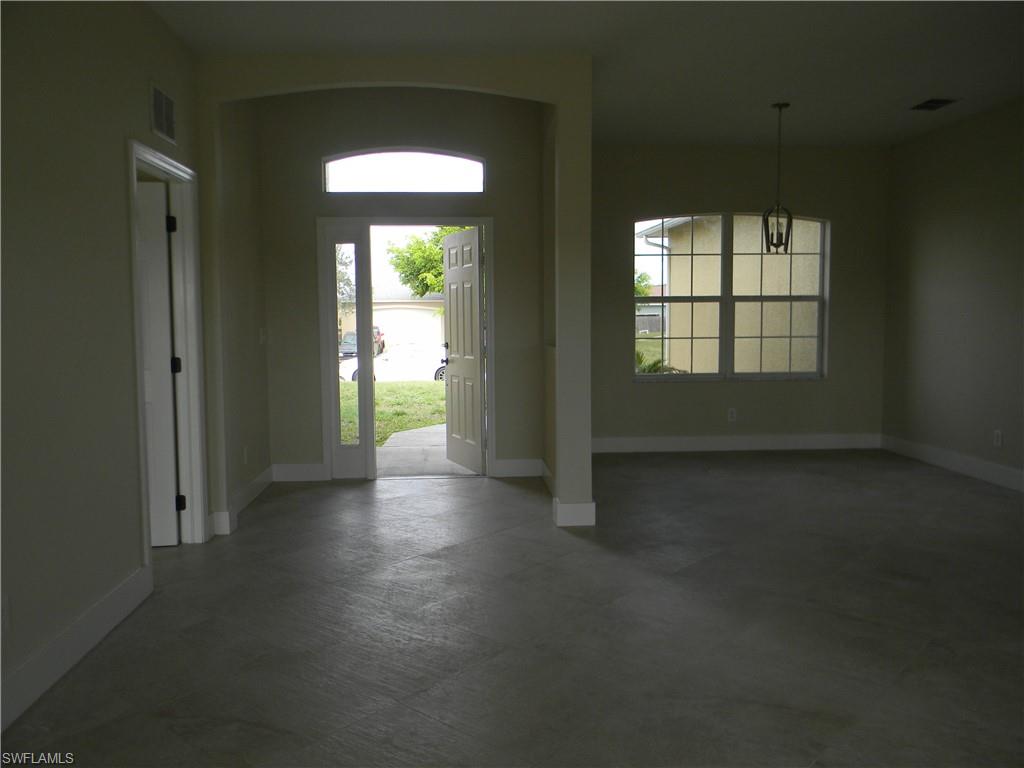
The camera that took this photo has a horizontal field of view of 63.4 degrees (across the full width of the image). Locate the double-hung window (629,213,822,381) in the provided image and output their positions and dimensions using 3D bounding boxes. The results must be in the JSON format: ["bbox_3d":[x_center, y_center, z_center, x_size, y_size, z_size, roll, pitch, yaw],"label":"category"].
[{"bbox_3d":[2.099,-0.833,7.968,1.901,1.570,0.100,-1,5,-4],"label":"double-hung window"}]

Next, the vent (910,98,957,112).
[{"bbox_3d":[3.223,-2.136,6.313,0.215,0.030,0.313,-1,5,-4],"label":"vent"}]

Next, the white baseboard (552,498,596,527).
[{"bbox_3d":[0.390,0.813,5.237,0.243,0.140,0.130,-1,5,-4],"label":"white baseboard"}]

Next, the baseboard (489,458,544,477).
[{"bbox_3d":[0.039,0.688,6.788,0.437,0.141,0.020,-1,5,-4],"label":"baseboard"}]

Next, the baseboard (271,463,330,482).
[{"bbox_3d":[-1.697,0.711,6.663,0.449,0.137,0.020,-1,5,-4],"label":"baseboard"}]

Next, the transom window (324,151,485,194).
[{"bbox_3d":[-0.850,-1.679,6.577,1.271,0.346,0.110,-1,5,-4],"label":"transom window"}]

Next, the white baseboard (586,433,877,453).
[{"bbox_3d":[2.018,0.574,8.035,3.243,0.145,0.020,-1,5,-4],"label":"white baseboard"}]

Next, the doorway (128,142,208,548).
[{"bbox_3d":[-1.821,-0.090,4.312,0.140,2.114,0.998,-1,5,-4],"label":"doorway"}]

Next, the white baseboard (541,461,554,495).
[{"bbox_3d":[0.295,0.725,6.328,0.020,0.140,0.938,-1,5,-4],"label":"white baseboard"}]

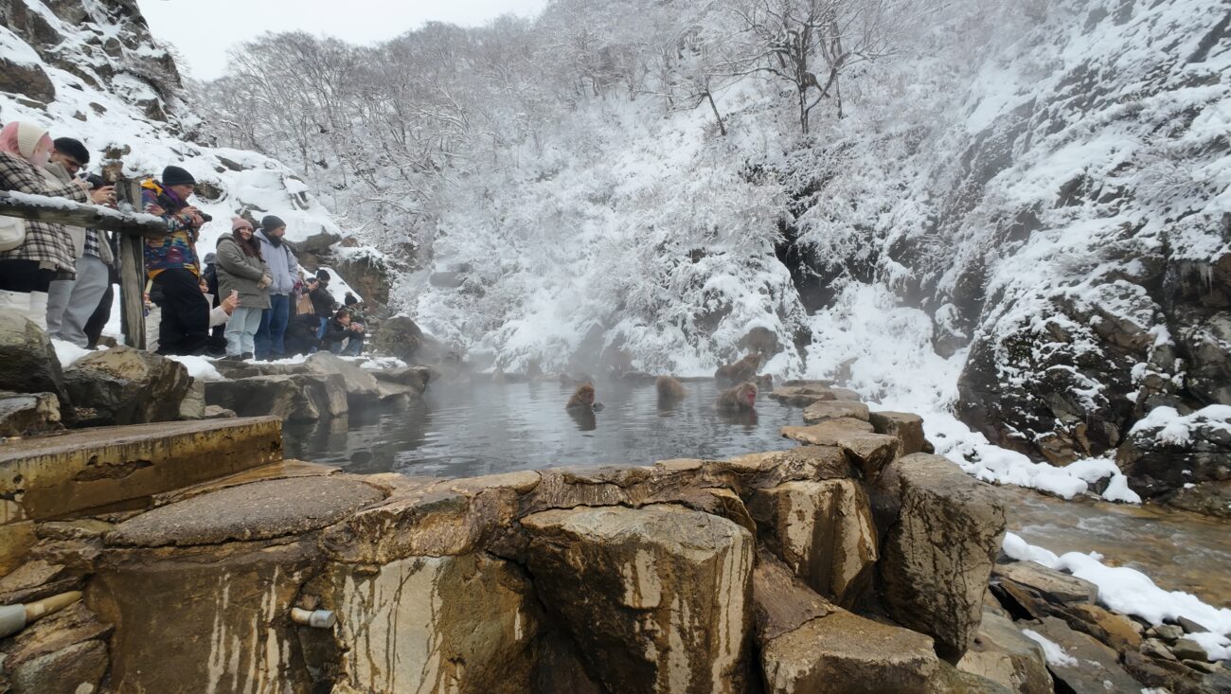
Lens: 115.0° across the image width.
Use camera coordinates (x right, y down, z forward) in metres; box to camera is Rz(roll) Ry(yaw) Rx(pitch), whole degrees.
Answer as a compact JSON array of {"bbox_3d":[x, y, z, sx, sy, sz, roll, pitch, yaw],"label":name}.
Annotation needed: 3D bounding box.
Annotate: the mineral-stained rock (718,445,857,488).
[{"bbox_3d":[0.725,0.490,1.640,0.530,0.130,0.280,0,1,-15],"label":"mineral-stained rock"}]

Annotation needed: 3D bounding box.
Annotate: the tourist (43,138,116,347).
[{"bbox_3d":[-4.300,-0.830,3.150,0.580,1.700,0.560,-2,0,-6],"label":"tourist"}]

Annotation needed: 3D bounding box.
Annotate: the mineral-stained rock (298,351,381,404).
[{"bbox_3d":[-3.300,0.375,4.700,0.650,0.580,0.850,-2,0,0],"label":"mineral-stained rock"}]

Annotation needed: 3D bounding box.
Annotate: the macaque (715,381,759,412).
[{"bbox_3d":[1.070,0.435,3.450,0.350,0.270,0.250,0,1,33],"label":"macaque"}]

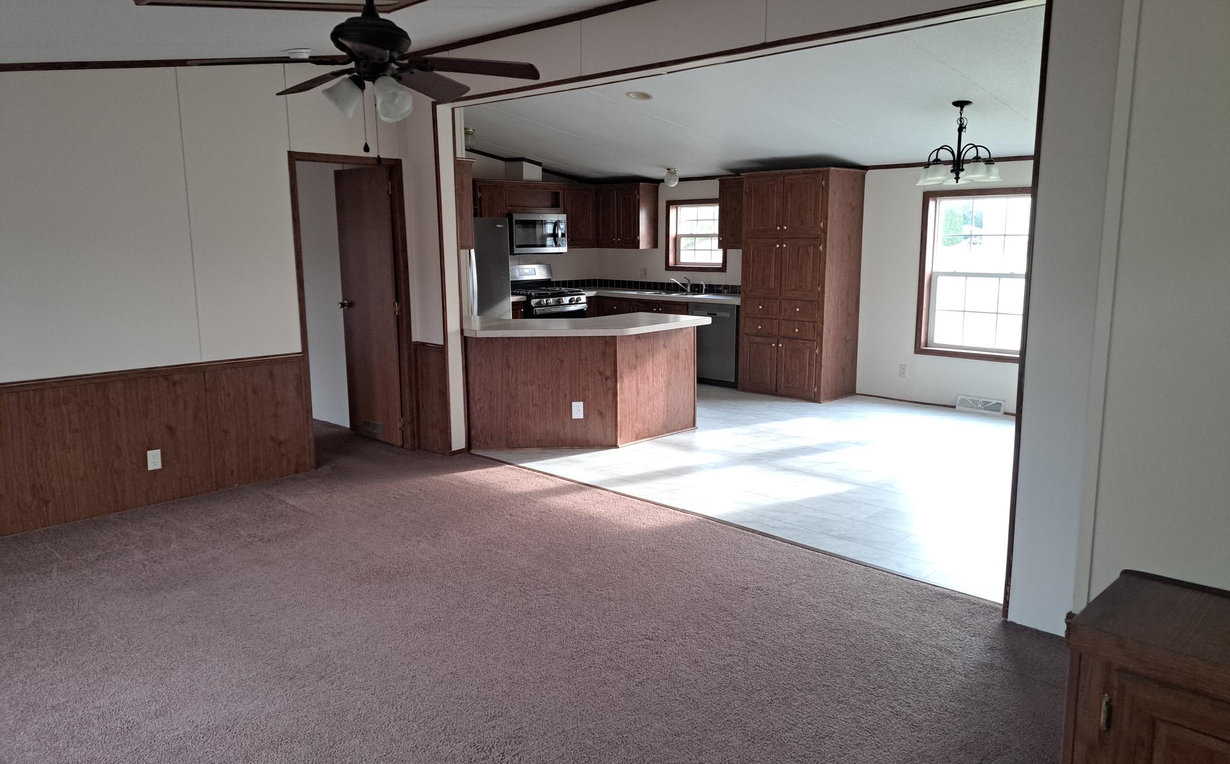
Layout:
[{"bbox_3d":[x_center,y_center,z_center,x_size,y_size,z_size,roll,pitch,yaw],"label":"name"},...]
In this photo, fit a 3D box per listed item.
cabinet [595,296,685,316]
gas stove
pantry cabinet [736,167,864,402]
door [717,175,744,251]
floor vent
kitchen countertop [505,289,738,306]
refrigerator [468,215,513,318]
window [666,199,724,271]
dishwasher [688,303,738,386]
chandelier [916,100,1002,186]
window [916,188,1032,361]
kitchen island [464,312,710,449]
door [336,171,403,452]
[{"bbox_3d":[0.486,-0.516,9.481,1.360,0.850,0.641,9,14,44],"label":"cabinet"},{"bbox_3d":[-0.799,-0.685,9.492,0.680,1.205,0.777,9,14,44],"label":"gas stove"},{"bbox_3d":[1.755,-0.922,8.136,0.939,2.086,0.644,9,14,44],"label":"pantry cabinet"},{"bbox_3d":[1.209,-1.653,8.393,0.432,0.676,0.030,9,14,43],"label":"door"},{"bbox_3d":[3.149,0.197,7.372,0.402,0.120,0.051,9,14,44],"label":"floor vent"},{"bbox_3d":[0.058,-0.888,9.011,2.632,0.052,1.952,9,14,43],"label":"kitchen countertop"},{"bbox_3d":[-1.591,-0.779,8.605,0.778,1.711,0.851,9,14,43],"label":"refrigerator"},{"bbox_3d":[0.927,-1.619,9.464,0.859,0.789,0.121,9,14,43],"label":"window"},{"bbox_3d":[1.178,-0.404,8.835,0.608,0.849,0.608,9,14,43],"label":"dishwasher"},{"bbox_3d":[2.283,-1.582,5.642,0.559,0.532,0.559,9,14,44],"label":"chandelier"},{"bbox_3d":[3.125,-0.908,7.272,1.071,1.431,0.099,9,14,44],"label":"window"},{"bbox_3d":[-0.220,-0.005,6.403,1.931,0.911,1.159,-1,10,0],"label":"kitchen island"},{"bbox_3d":[-1.855,-0.564,6.467,0.745,2.038,0.039,9,14,43],"label":"door"}]

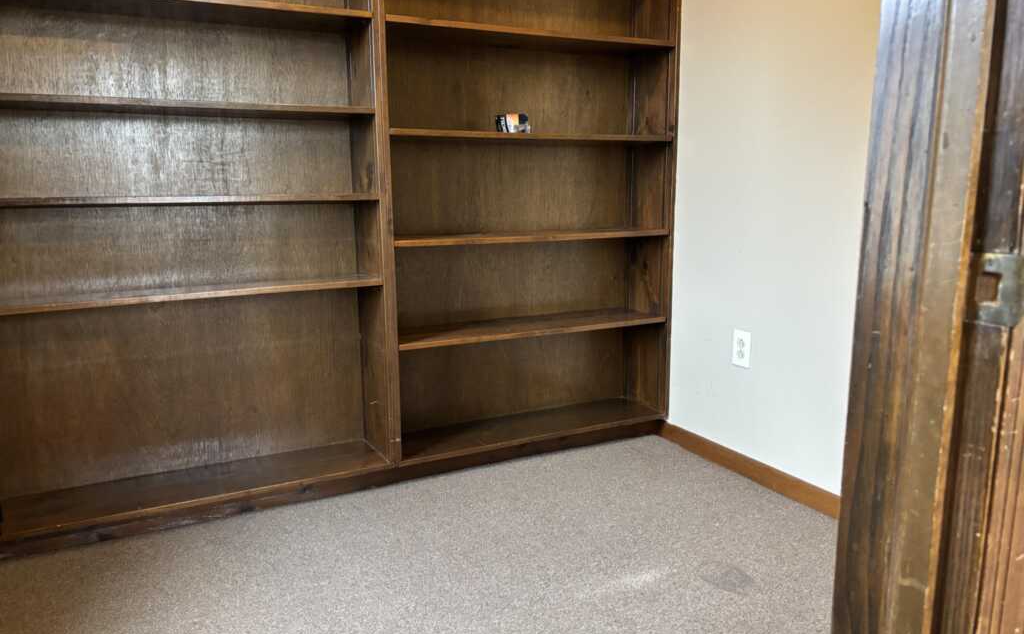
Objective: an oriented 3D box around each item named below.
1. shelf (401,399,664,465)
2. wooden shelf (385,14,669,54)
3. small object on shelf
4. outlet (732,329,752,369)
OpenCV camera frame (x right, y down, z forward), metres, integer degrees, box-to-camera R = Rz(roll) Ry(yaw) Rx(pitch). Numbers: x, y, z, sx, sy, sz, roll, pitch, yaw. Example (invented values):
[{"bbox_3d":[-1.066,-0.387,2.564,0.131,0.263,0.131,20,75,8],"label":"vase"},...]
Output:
[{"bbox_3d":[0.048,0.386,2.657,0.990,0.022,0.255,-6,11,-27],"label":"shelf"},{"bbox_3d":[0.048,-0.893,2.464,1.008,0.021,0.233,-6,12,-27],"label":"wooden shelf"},{"bbox_3d":[0.000,-0.600,2.374,0.084,0.061,0.074,-6,11,-27],"label":"small object on shelf"},{"bbox_3d":[0.720,0.100,2.415,0.007,0.115,0.070,-6,11,-27],"label":"outlet"}]

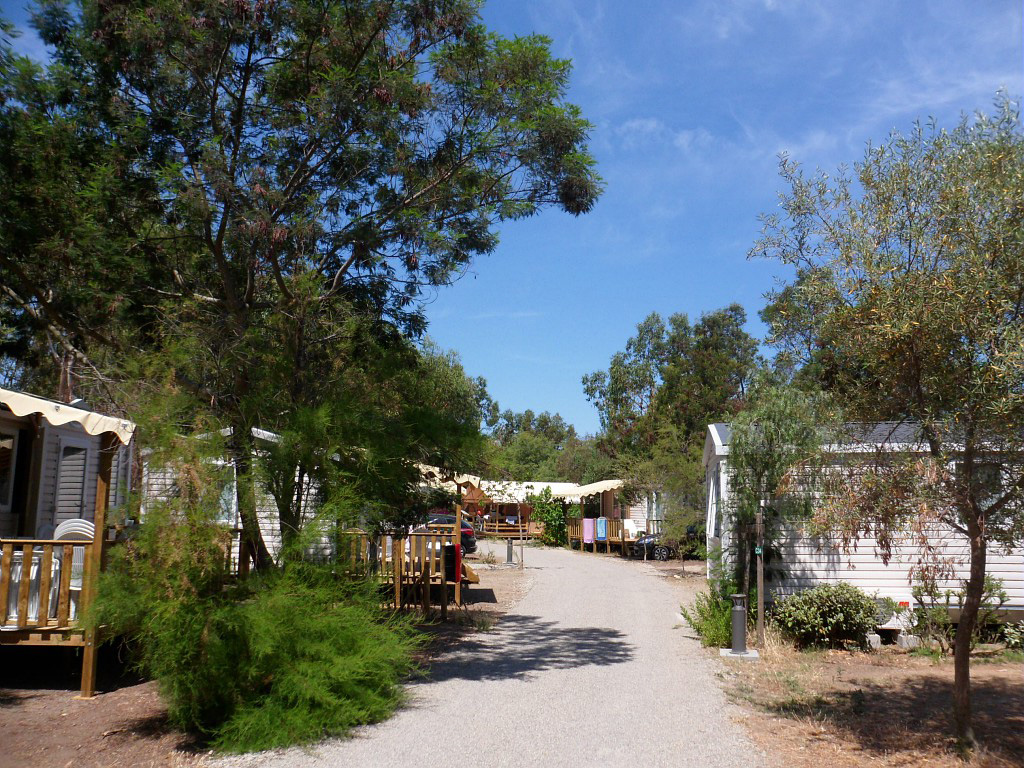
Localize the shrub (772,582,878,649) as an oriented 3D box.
[{"bbox_3d":[4.301,3.175,10.687,1.380,0.920,1.150,0,-9,0],"label":"shrub"}]

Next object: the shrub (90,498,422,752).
[{"bbox_3d":[-2.262,2.028,6.965,2.700,1.930,2.300,0,-9,0],"label":"shrub"}]

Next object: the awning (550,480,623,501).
[{"bbox_3d":[3.222,4.604,33.193,3.400,1.000,2.600,-6,-11,34],"label":"awning"}]

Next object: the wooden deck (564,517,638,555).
[{"bbox_3d":[3.912,6.253,31.512,0.400,1.420,5.300,5,-10,-28],"label":"wooden deck"}]

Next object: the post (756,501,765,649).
[{"bbox_3d":[3.424,2.611,10.675,0.100,2.020,0.100,0,-9,0],"label":"post"}]

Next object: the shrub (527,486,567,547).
[{"bbox_3d":[1.563,6.156,35.677,1.700,2.800,1.700,0,-9,0],"label":"shrub"}]

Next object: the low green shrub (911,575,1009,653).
[{"bbox_3d":[6.081,3.098,10.549,1.280,1.050,1.000,0,-9,0],"label":"low green shrub"}]

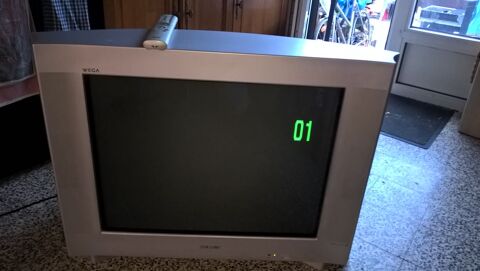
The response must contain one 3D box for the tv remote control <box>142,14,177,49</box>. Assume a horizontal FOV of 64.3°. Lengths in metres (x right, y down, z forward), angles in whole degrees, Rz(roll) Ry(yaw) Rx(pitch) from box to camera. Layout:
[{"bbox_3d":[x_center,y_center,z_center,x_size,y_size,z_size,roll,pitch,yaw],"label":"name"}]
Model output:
[{"bbox_3d":[-0.174,-0.236,0.863,0.047,0.020,0.222,2,29,-4],"label":"tv remote control"}]

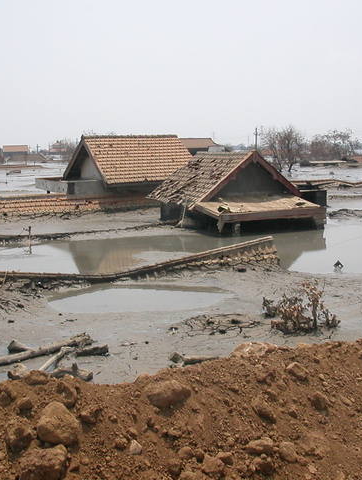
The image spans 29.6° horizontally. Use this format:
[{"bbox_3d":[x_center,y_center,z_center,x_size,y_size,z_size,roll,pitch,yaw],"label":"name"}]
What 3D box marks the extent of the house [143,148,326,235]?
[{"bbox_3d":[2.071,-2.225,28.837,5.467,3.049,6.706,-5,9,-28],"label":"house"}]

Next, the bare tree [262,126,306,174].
[{"bbox_3d":[11.890,-10.382,79.357,4.900,5.500,4.900,-1,8,0],"label":"bare tree"}]

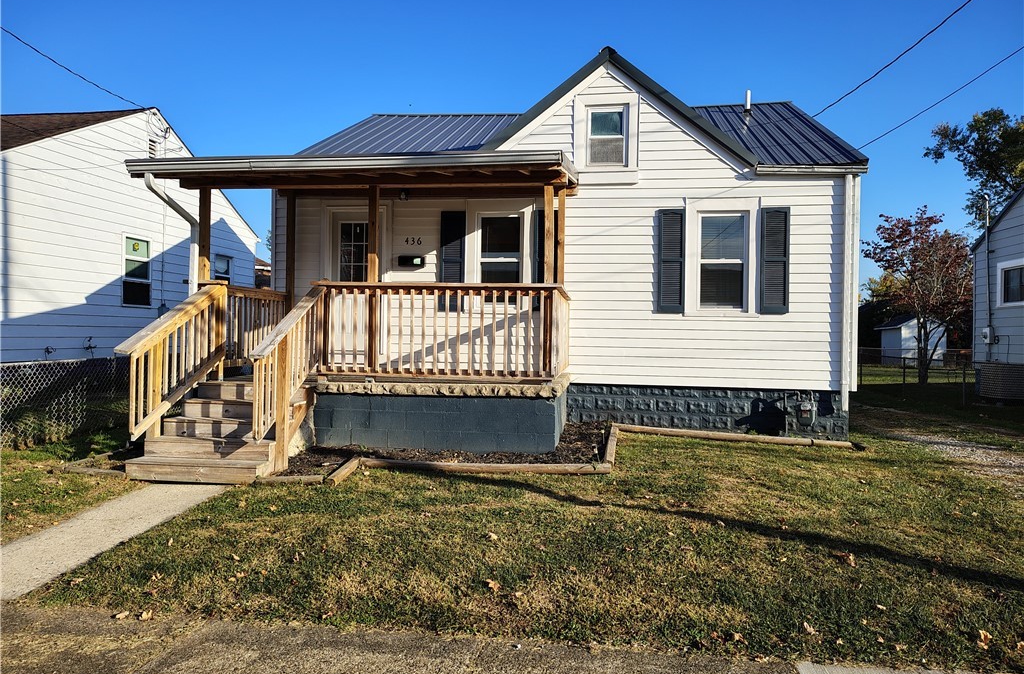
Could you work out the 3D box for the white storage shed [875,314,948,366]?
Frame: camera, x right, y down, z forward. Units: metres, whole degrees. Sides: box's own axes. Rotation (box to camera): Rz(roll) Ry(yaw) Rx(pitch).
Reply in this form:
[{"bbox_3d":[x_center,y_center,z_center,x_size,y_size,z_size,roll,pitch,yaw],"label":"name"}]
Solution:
[{"bbox_3d":[23.031,0.234,40.915,2.550,2.949,3.400,1,0,9],"label":"white storage shed"}]

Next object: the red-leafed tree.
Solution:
[{"bbox_3d":[13.497,-1.368,23.409,3.900,5.899,3.900,1,0,9],"label":"red-leafed tree"}]

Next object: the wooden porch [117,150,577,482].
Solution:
[{"bbox_3d":[-1.744,-0.423,8.508,4.870,3.800,3.370,1,0,9],"label":"wooden porch"}]

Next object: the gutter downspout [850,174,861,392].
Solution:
[{"bbox_3d":[4.484,-0.700,9.276,0.080,2.808,0.080,1,0,9],"label":"gutter downspout"}]

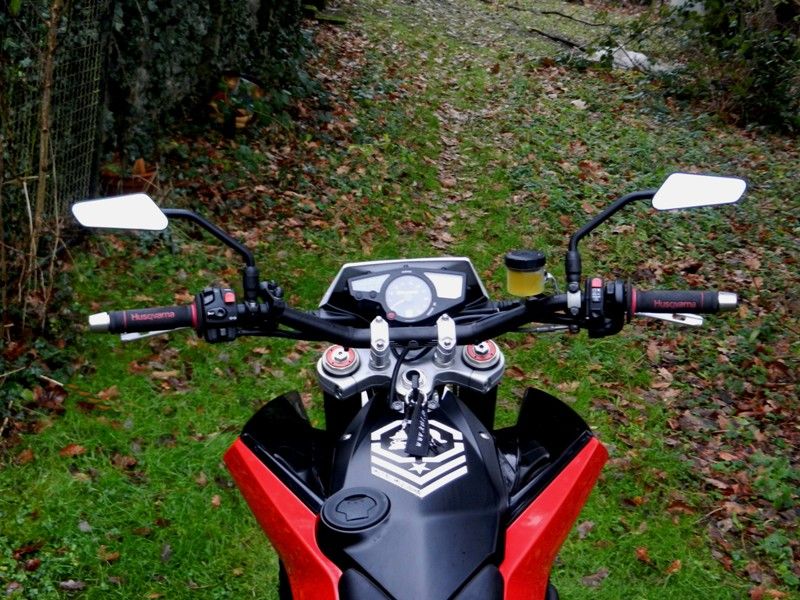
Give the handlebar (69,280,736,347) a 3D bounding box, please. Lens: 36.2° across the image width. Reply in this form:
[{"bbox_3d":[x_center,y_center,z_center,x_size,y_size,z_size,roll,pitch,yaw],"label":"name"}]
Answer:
[{"bbox_3d":[0.017,0.029,1.700,0.875,0.115,0.135,-2,20,0],"label":"handlebar"}]

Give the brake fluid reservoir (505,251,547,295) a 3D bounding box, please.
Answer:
[{"bbox_3d":[0.175,-0.037,1.710,0.056,0.053,0.056,0,17,0],"label":"brake fluid reservoir"}]

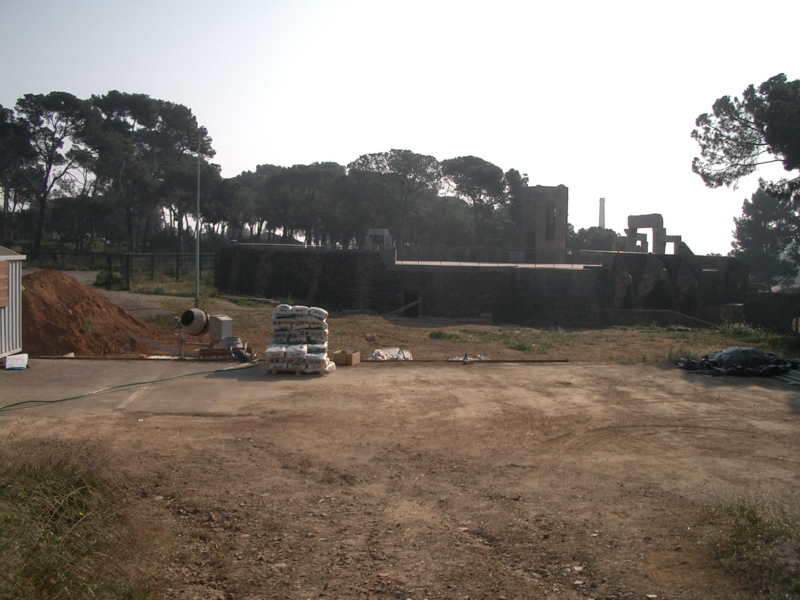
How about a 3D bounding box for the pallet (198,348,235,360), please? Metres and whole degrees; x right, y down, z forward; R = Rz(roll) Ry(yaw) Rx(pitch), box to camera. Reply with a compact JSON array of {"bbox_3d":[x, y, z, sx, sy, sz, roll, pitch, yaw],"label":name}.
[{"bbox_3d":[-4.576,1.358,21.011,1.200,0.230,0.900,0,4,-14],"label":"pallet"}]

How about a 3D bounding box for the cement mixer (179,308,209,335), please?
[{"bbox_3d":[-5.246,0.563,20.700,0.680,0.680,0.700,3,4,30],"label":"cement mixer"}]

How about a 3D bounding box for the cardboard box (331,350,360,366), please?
[{"bbox_3d":[-1.321,1.451,20.127,0.490,0.280,0.500,2,4,16],"label":"cardboard box"}]

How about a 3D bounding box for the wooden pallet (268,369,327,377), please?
[{"bbox_3d":[-2.292,1.602,18.411,1.200,0.145,1.000,1,3,-3],"label":"wooden pallet"}]

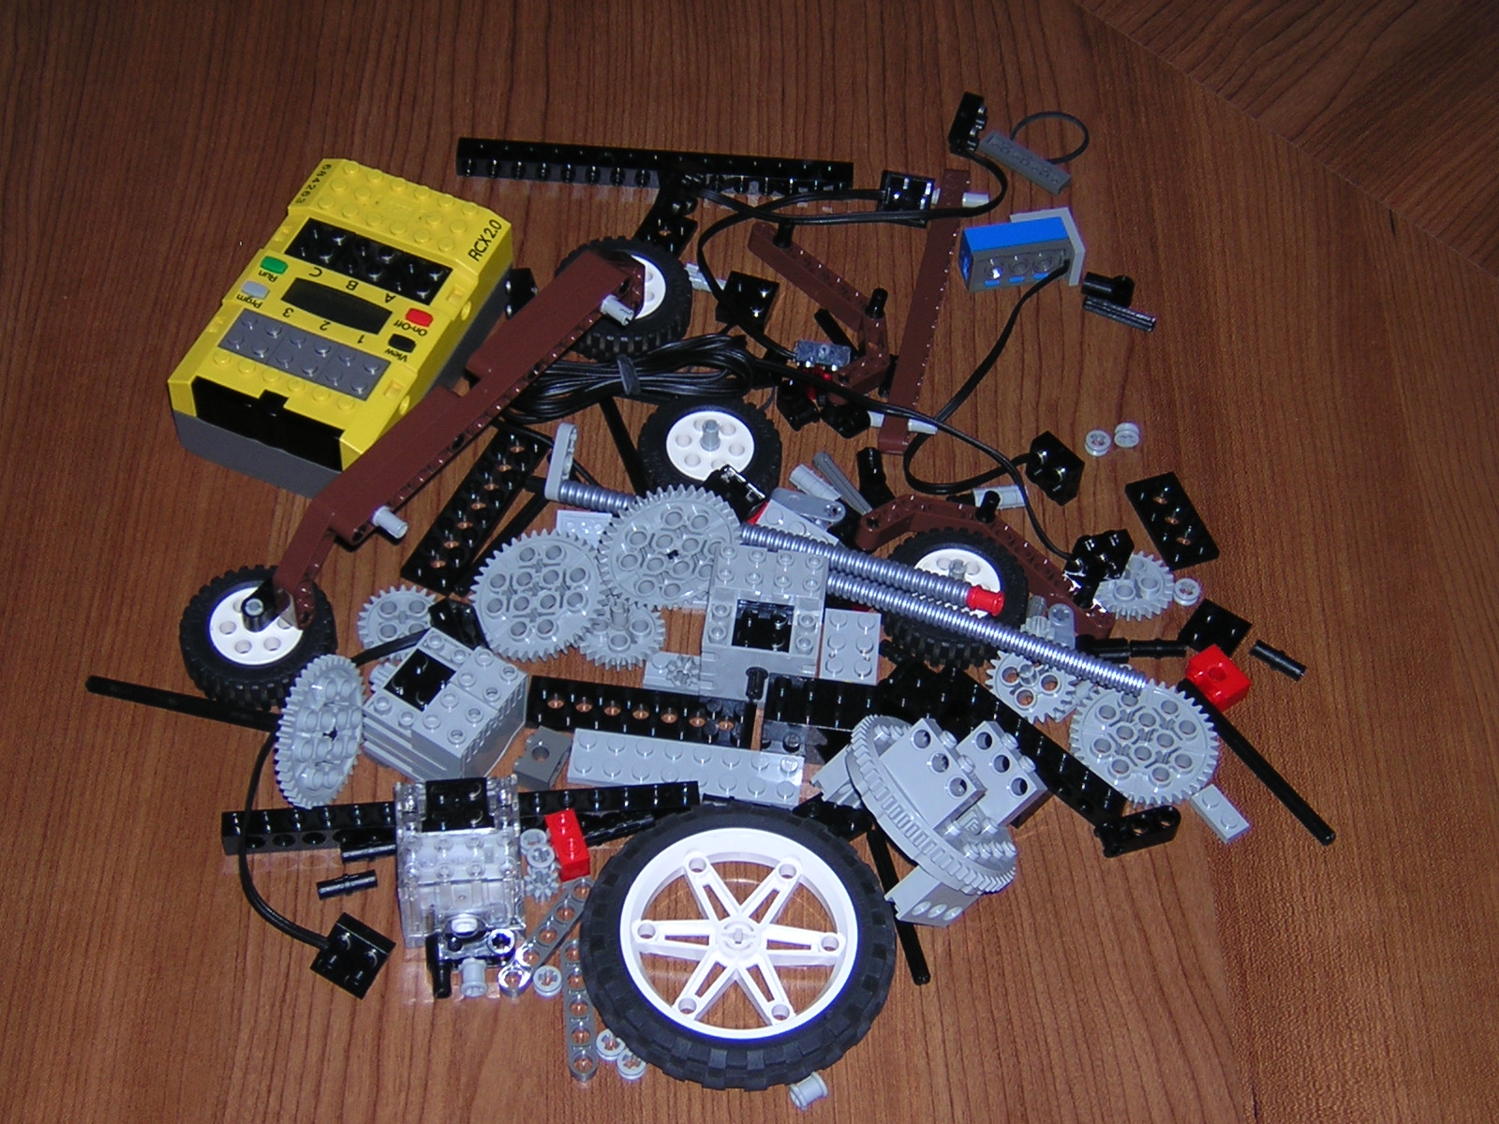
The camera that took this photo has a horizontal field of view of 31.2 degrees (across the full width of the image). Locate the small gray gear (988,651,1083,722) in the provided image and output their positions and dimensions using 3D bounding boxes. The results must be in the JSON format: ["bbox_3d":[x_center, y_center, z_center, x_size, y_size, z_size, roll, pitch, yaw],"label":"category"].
[{"bbox_3d":[0.079,0.035,0.760,0.026,0.008,0.026,2,54,-3],"label":"small gray gear"}]

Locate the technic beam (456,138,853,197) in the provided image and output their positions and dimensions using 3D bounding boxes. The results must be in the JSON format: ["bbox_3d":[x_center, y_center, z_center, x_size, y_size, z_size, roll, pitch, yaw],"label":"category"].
[{"bbox_3d":[-0.030,-0.127,0.873,0.128,0.008,0.011,3,55,-2],"label":"technic beam"}]

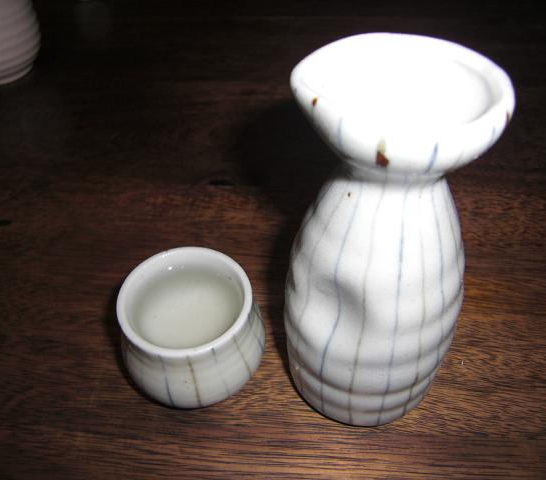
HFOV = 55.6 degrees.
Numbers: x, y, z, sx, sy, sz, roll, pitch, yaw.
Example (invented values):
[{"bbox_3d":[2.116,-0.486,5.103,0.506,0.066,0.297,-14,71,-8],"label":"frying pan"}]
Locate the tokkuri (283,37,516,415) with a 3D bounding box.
[{"bbox_3d":[0.035,0.009,0.176,0.063,0.137,0.063,5,48,7],"label":"tokkuri"}]

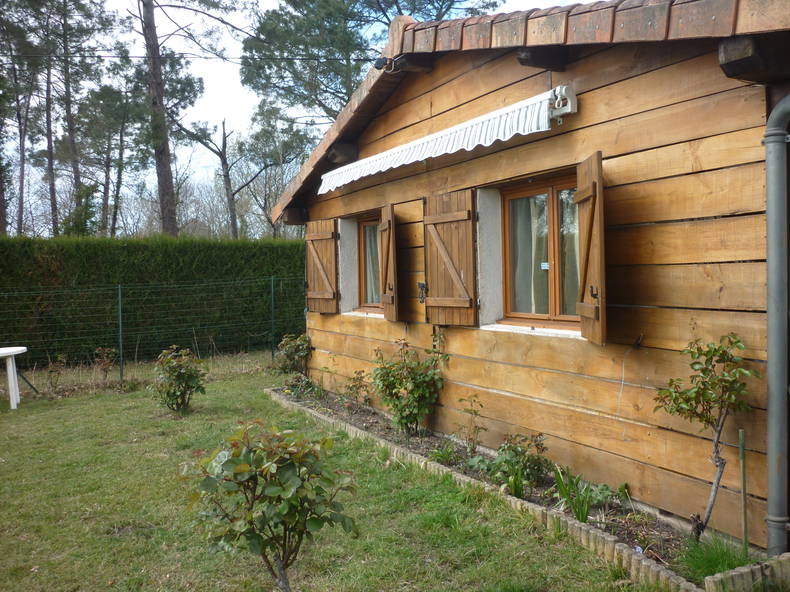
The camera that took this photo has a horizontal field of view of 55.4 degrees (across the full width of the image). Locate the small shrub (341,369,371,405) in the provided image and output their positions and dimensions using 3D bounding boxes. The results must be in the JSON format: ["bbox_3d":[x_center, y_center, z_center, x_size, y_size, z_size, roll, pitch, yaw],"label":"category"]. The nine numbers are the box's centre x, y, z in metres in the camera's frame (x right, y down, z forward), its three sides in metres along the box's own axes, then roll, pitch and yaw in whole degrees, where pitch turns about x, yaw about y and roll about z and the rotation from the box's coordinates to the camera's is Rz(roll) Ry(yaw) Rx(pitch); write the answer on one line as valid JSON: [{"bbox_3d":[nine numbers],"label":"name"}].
[{"bbox_3d":[-0.474,1.070,8.735,0.280,0.380,0.300,-2,2,-26],"label":"small shrub"}]

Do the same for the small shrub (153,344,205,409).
[{"bbox_3d":[-2.599,0.976,9.066,0.580,0.749,0.600,-2,2,-26],"label":"small shrub"}]

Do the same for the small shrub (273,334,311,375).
[{"bbox_3d":[-1.654,0.929,11.963,0.540,0.622,0.560,-2,2,-26],"label":"small shrub"}]

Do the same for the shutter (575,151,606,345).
[{"bbox_3d":[1.252,-0.290,4.867,0.055,1.180,0.631,-1,2,3],"label":"shutter"}]

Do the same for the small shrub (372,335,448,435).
[{"bbox_3d":[0.170,0.832,7.085,0.540,0.906,0.600,-2,2,-26],"label":"small shrub"}]

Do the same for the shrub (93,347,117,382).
[{"bbox_3d":[-4.455,1.045,11.549,0.360,0.527,0.360,-2,2,-26],"label":"shrub"}]

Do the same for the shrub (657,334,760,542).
[{"bbox_3d":[1.628,0.779,4.092,0.420,1.129,0.480,-2,2,-26],"label":"shrub"}]

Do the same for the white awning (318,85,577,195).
[{"bbox_3d":[0.167,-1.310,7.079,0.256,0.298,4.412,-2,2,-26],"label":"white awning"}]

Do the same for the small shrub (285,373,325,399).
[{"bbox_3d":[-1.131,1.104,9.366,0.420,0.301,0.480,-2,2,-26],"label":"small shrub"}]

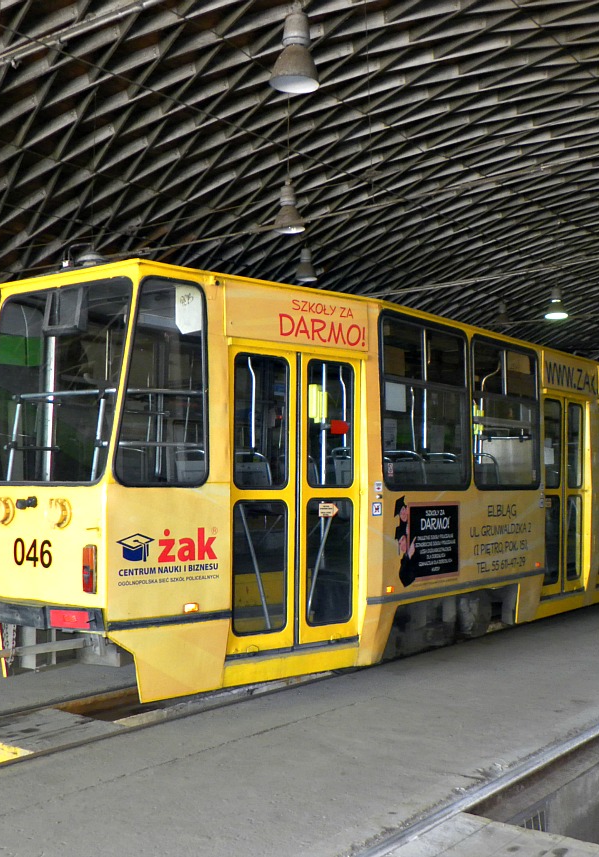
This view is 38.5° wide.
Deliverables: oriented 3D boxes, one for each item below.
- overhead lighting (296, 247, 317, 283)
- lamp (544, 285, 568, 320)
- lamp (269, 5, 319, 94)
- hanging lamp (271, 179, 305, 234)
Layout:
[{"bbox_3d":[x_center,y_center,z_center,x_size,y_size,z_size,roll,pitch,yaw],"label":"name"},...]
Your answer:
[{"bbox_3d":[0.140,-3.664,18.981,0.510,0.790,0.510,1,-3,0],"label":"overhead lighting"},{"bbox_3d":[6.536,-3.247,21.785,0.510,0.790,0.510,1,-3,0],"label":"lamp"},{"bbox_3d":[-0.049,-3.941,8.884,0.510,0.790,0.510,1,-3,0],"label":"lamp"},{"bbox_3d":[-0.147,-3.630,13.943,0.510,0.790,0.510,1,-3,0],"label":"hanging lamp"}]

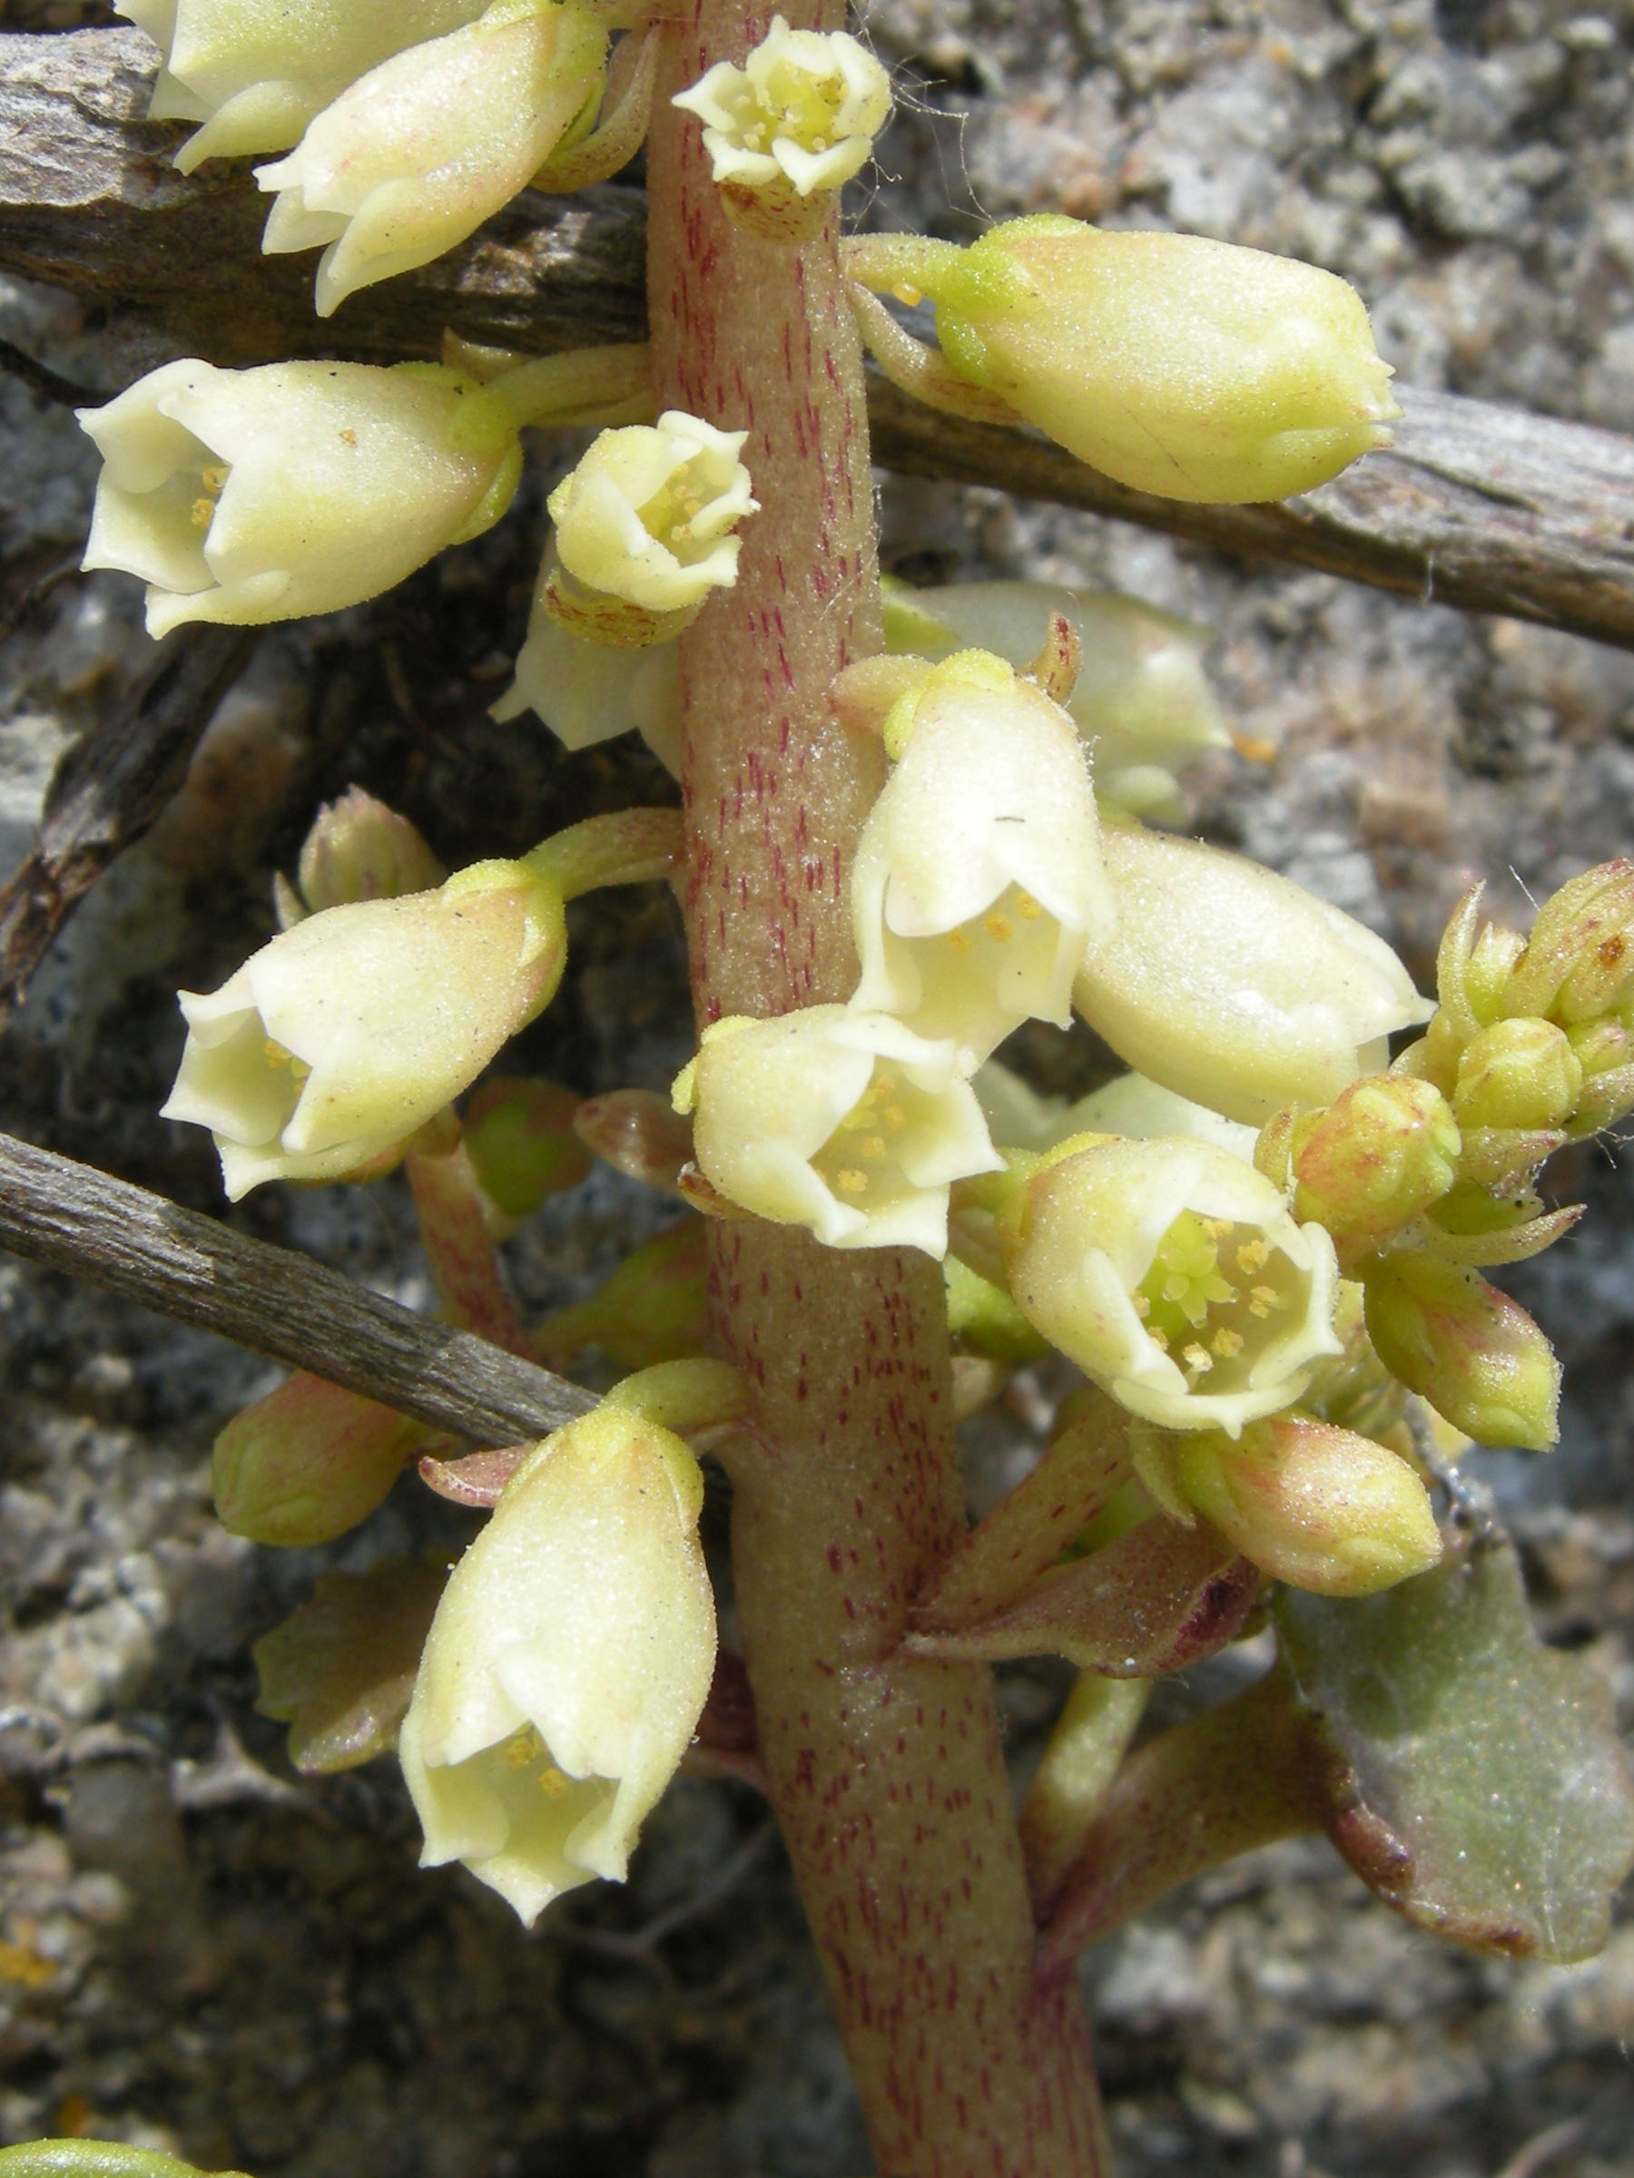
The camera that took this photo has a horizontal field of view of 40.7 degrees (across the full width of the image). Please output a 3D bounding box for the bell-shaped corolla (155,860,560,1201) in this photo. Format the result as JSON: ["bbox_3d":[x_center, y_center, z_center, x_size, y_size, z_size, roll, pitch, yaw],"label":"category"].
[{"bbox_3d":[-0.008,-0.002,0.044,0.008,0.005,0.005,-30,26,-27],"label":"bell-shaped corolla"}]

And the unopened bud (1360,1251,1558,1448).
[{"bbox_3d":[0.013,0.005,0.043,0.005,0.003,0.003,47,34,15],"label":"unopened bud"}]

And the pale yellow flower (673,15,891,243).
[{"bbox_3d":[-0.001,-0.017,0.041,0.004,0.004,0.004,-3,1,0],"label":"pale yellow flower"}]

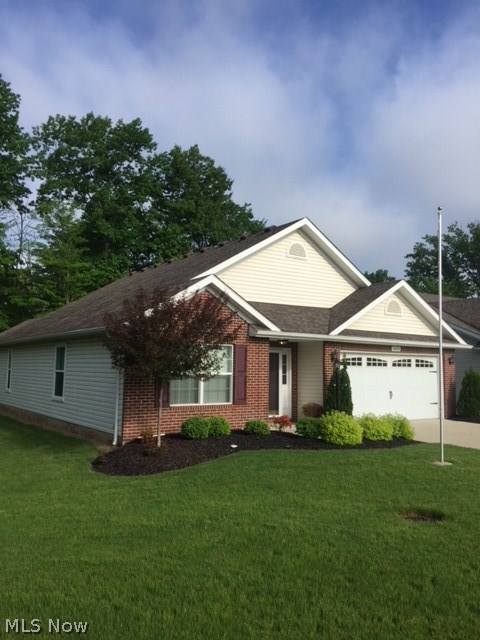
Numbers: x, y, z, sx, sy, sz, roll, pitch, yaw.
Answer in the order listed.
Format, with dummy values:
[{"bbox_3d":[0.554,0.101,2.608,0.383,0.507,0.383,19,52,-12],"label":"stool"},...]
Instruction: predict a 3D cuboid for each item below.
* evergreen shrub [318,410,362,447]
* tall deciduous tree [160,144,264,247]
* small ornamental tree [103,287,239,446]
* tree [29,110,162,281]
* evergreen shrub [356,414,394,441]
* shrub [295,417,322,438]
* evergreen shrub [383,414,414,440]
[{"bbox_3d":[2.242,2.424,11.929,0.989,0.769,0.950,1,-5,0],"label":"evergreen shrub"},{"bbox_3d":[-2.584,-4.412,43.596,8.461,20.423,9.000,1,-5,0],"label":"tall deciduous tree"},{"bbox_3d":[-1.399,0.959,10.806,2.739,3.302,2.550,1,-5,0],"label":"small ornamental tree"},{"bbox_3d":[-10.529,-5.065,38.625,9.307,20.591,9.500,1,-5,0],"label":"tree"},{"bbox_3d":[3.230,2.603,12.918,0.925,0.644,0.880,1,-5,0],"label":"evergreen shrub"},{"bbox_3d":[1.673,2.614,13.015,0.711,0.538,0.740,1,-5,0],"label":"shrub"},{"bbox_3d":[3.931,2.661,13.315,0.853,0.620,0.840,1,-5,0],"label":"evergreen shrub"}]

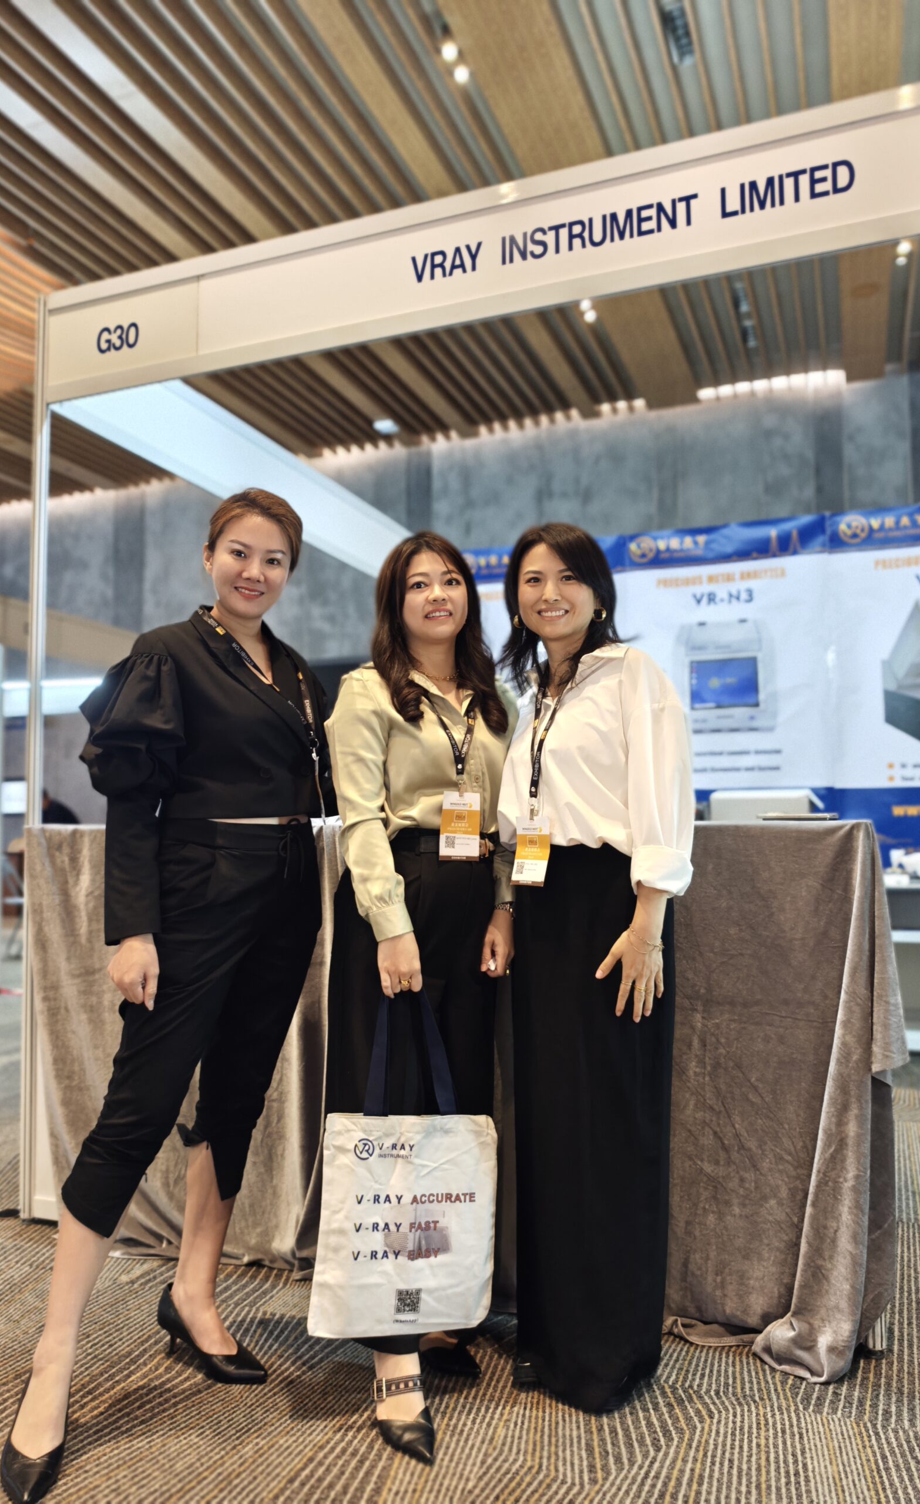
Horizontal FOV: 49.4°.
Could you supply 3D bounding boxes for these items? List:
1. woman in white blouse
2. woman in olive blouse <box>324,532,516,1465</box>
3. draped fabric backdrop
[{"bbox_3d":[0.239,0.355,1.909,0.430,1.600,0.340,-3,-5,30],"label":"woman in white blouse"},{"bbox_3d":[-0.066,0.363,1.859,0.410,1.580,0.350,2,-5,-28],"label":"woman in olive blouse"},{"bbox_3d":[-0.086,0.687,2.434,2.110,1.020,0.500,-2,-5,20],"label":"draped fabric backdrop"}]

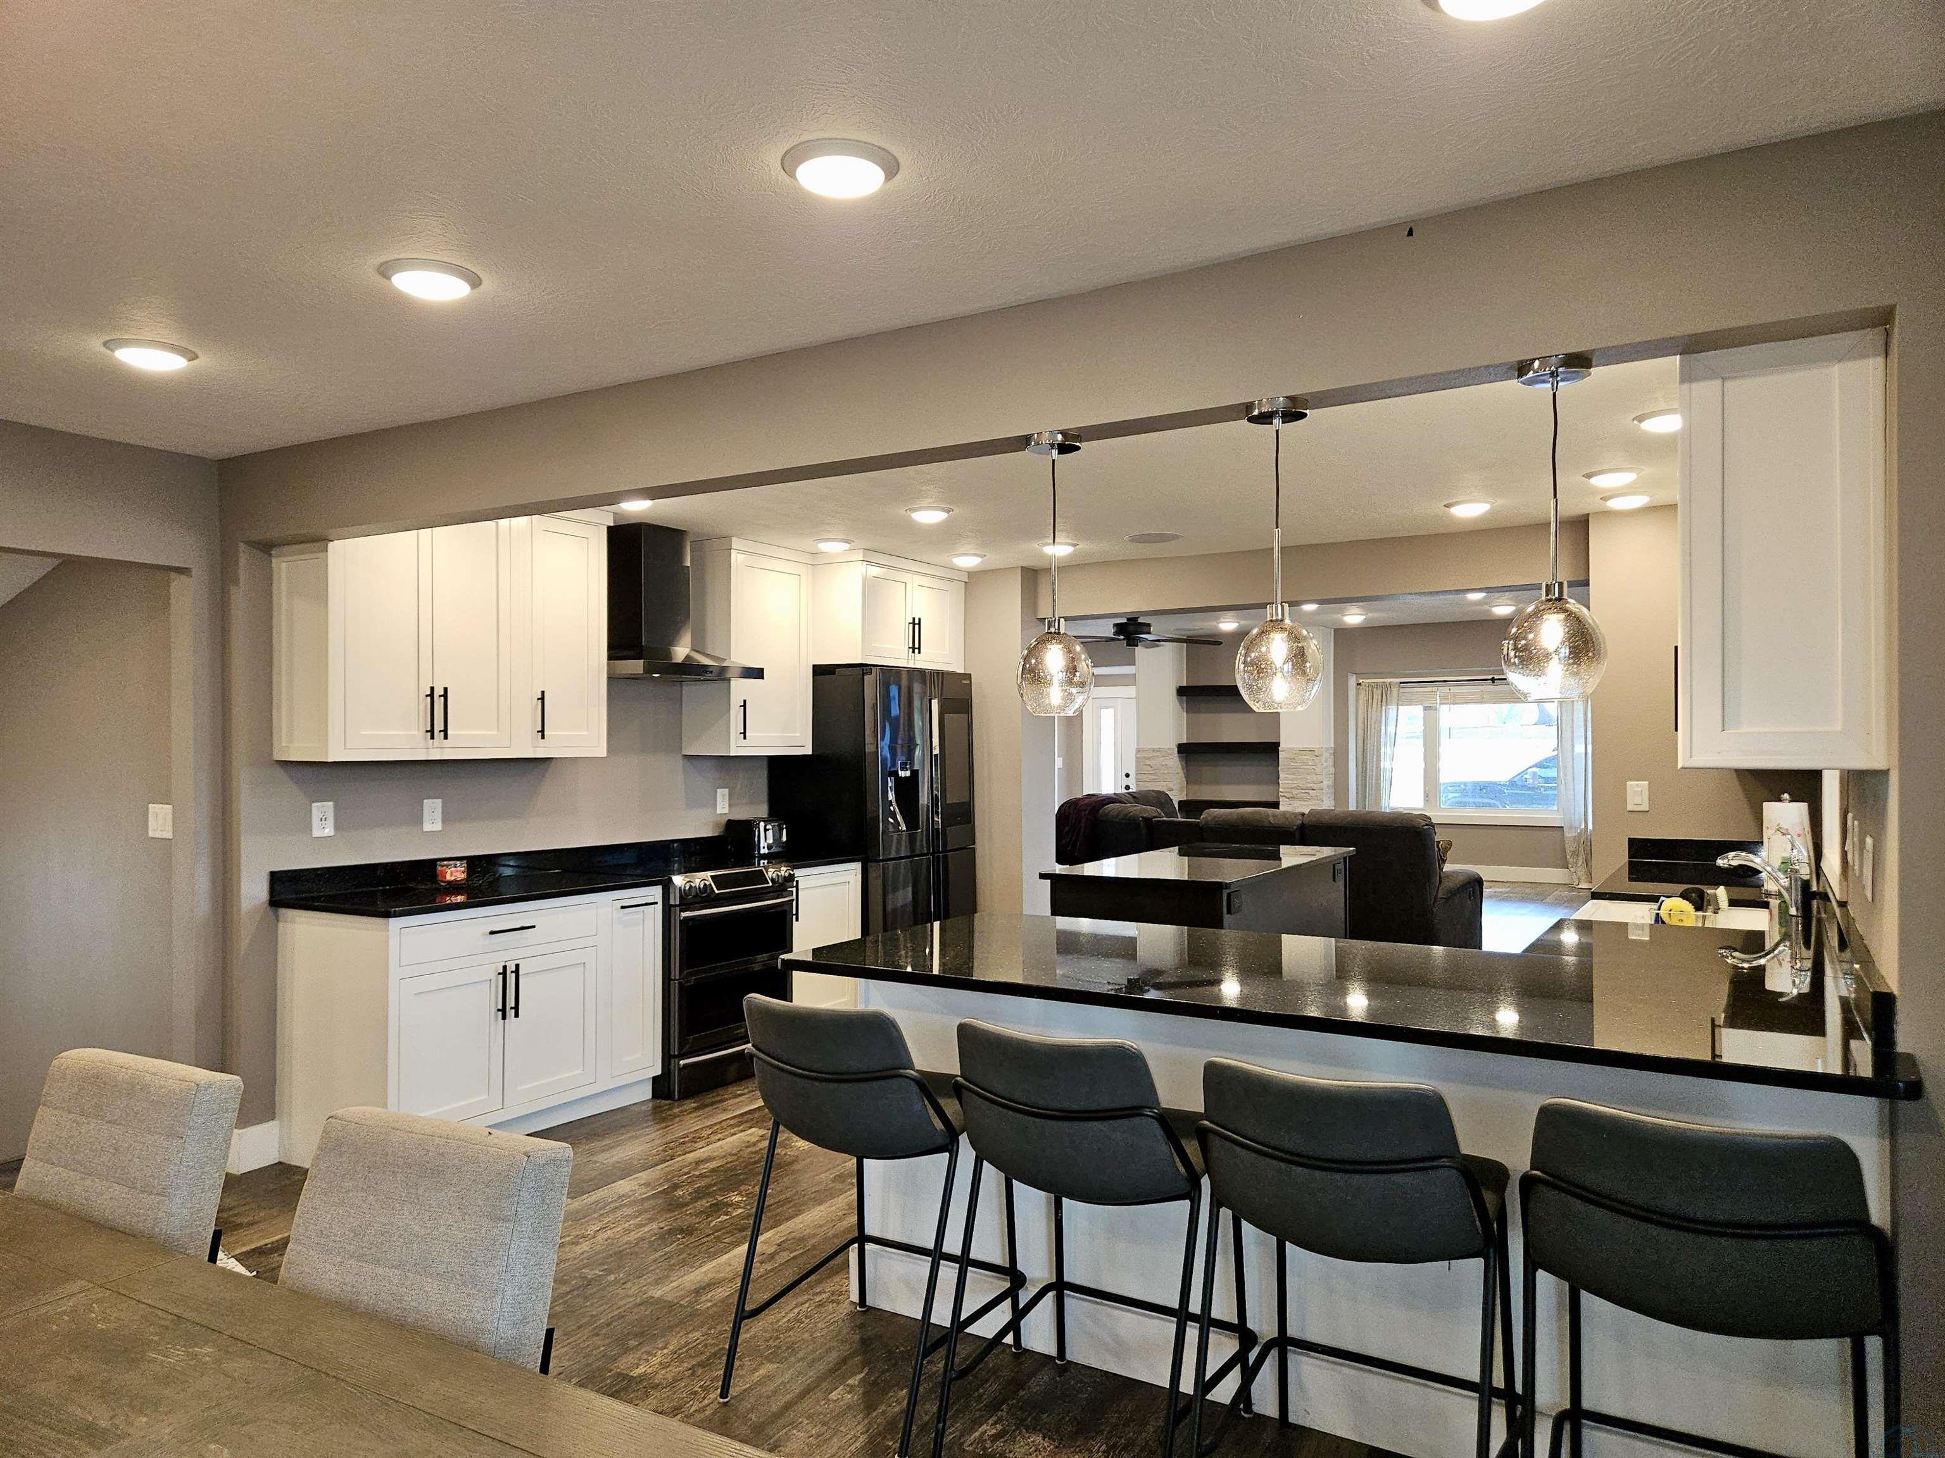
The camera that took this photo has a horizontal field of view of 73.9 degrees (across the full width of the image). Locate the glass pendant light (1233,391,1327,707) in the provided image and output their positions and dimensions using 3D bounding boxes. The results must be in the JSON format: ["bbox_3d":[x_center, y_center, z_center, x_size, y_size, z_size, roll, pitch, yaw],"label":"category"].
[{"bbox_3d":[0.612,-0.339,2.592,0.177,0.615,0.177,-1,-1,31],"label":"glass pendant light"}]

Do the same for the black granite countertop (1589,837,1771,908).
[{"bbox_3d":[2.856,0.538,5.008,0.673,0.141,1.436,-1,-1,32],"label":"black granite countertop"}]

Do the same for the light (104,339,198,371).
[{"bbox_3d":[-2.030,-0.921,3.203,0.200,0.035,0.200,-1,-1,31],"label":"light"}]

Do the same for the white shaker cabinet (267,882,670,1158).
[{"bbox_3d":[-1.837,1.067,4.860,0.630,0.889,1.207,-1,-1,32],"label":"white shaker cabinet"}]

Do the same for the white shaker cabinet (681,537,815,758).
[{"bbox_3d":[-1.094,-0.381,6.378,0.333,1.030,0.600,-1,-1,32],"label":"white shaker cabinet"}]

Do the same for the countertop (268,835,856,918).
[{"bbox_3d":[-1.515,0.575,5.490,0.640,0.140,2.580,-1,-1,31],"label":"countertop"}]

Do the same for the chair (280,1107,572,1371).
[{"bbox_3d":[-0.903,1.038,1.736,0.455,0.880,0.580,-1,-1,28],"label":"chair"}]

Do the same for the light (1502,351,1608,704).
[{"bbox_3d":[1.048,-0.343,2.327,0.177,0.615,0.177,-1,-1,31],"label":"light"}]

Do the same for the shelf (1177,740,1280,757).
[{"bbox_3d":[2.959,0.215,14.500,1.270,0.130,0.260,-1,-1,31],"label":"shelf"}]

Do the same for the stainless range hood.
[{"bbox_3d":[-1.374,-0.558,5.755,0.514,0.694,0.758,-1,-1,32],"label":"stainless range hood"}]

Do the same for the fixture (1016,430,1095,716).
[{"bbox_3d":[0.183,-0.334,2.853,0.177,0.615,0.177,0,-1,0],"label":"fixture"}]

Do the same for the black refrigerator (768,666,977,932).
[{"bbox_3d":[-0.532,0.630,6.934,0.730,1.820,0.910,-1,-1,31],"label":"black refrigerator"}]

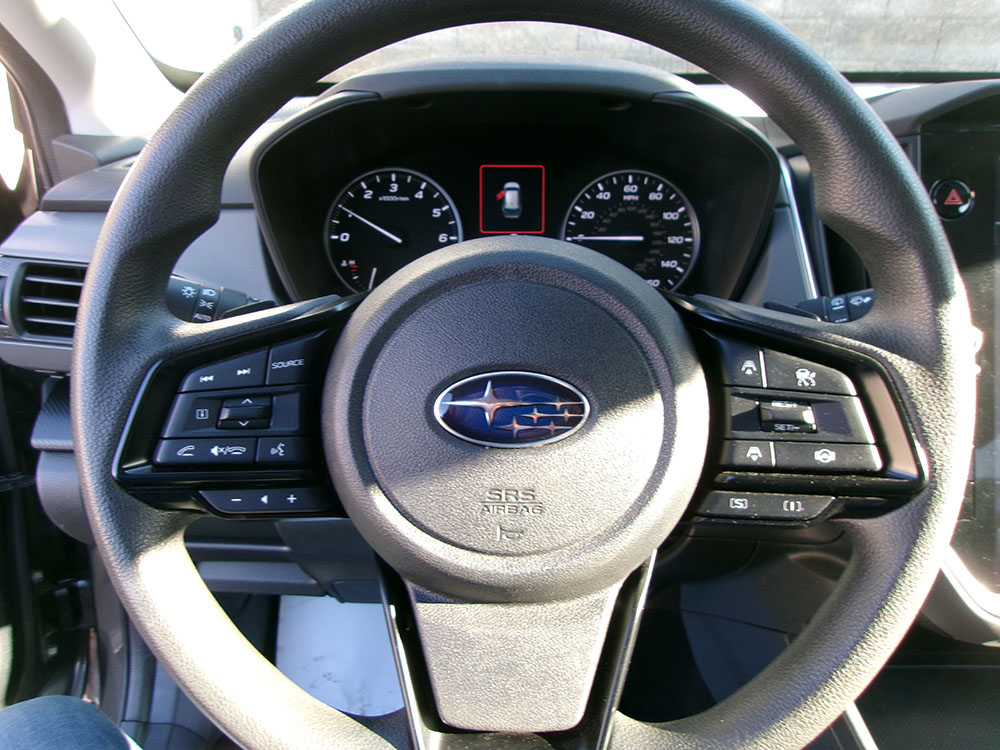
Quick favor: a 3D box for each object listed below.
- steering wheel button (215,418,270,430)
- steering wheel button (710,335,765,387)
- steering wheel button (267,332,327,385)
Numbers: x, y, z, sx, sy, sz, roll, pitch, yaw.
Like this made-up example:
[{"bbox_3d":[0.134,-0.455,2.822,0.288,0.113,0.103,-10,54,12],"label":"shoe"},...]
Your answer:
[{"bbox_3d":[-0.110,0.021,0.335,0.022,0.005,0.006,-1,-4,1],"label":"steering wheel button"},{"bbox_3d":[0.102,-0.006,0.336,0.021,0.021,0.008,2,-4,2],"label":"steering wheel button"},{"bbox_3d":[-0.086,-0.007,0.329,0.025,0.021,0.008,-3,0,-1],"label":"steering wheel button"}]

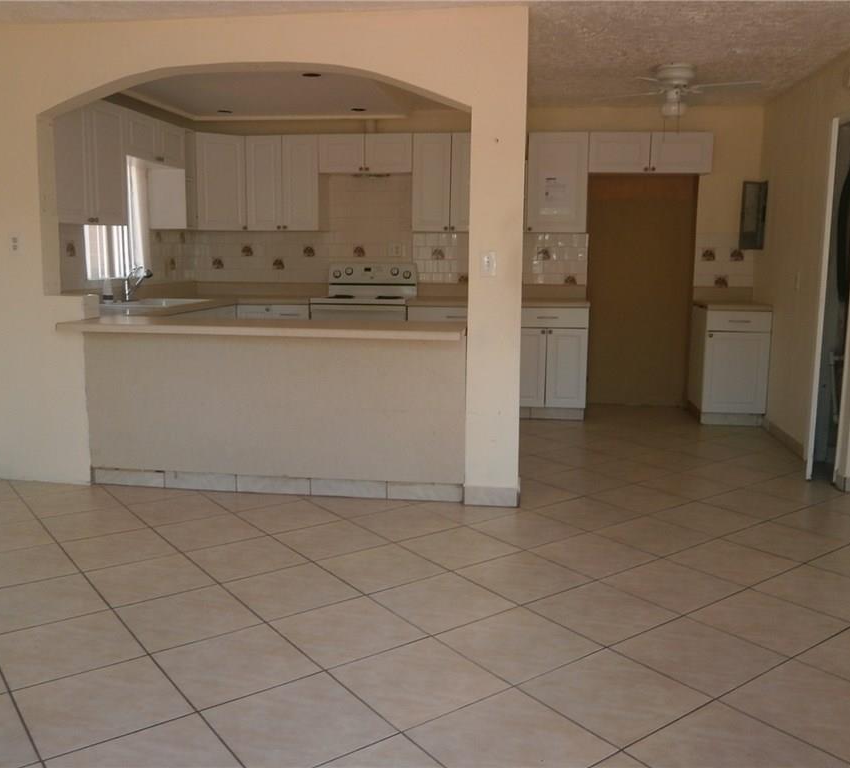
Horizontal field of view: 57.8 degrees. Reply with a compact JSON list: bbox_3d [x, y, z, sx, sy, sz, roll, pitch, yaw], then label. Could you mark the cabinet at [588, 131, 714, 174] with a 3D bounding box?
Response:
[{"bbox_3d":[1.723,-1.774,5.976,0.909,0.307,0.324,2,9,7],"label":"cabinet"}]

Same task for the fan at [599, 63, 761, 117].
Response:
[{"bbox_3d":[1.549,-1.812,4.751,1.040,0.320,1.040,2,9,7],"label":"fan"}]

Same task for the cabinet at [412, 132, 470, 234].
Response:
[{"bbox_3d":[0.224,-1.598,6.193,0.610,0.754,0.324,2,9,7],"label":"cabinet"}]

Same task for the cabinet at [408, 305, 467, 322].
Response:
[{"bbox_3d":[0.281,-0.227,6.255,0.760,0.895,0.620,2,9,7],"label":"cabinet"}]

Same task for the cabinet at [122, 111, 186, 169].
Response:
[{"bbox_3d":[-2.036,-1.716,5.445,0.305,0.297,0.874,2,9,7],"label":"cabinet"}]

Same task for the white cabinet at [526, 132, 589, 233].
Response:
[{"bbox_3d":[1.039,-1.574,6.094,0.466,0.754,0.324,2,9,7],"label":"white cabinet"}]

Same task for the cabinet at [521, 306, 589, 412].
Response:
[{"bbox_3d":[0.969,-0.233,6.071,0.584,0.769,0.560,2,9,7],"label":"cabinet"}]

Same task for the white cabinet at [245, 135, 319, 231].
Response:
[{"bbox_3d":[-1.132,-1.638,6.357,0.606,0.754,0.324,2,9,7],"label":"white cabinet"}]

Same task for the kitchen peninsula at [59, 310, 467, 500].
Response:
[{"bbox_3d":[-0.831,0.122,4.095,2.108,0.898,0.569,2,9,7],"label":"kitchen peninsula"}]

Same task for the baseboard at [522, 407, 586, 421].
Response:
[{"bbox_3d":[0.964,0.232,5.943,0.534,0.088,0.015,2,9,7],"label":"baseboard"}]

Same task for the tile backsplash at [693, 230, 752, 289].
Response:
[{"bbox_3d":[2.410,-0.992,6.175,0.460,0.437,0.020,2,9,7],"label":"tile backsplash"}]

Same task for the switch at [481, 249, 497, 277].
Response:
[{"bbox_3d":[0.311,-0.579,3.706,0.074,0.120,0.012,2,9,7],"label":"switch"}]

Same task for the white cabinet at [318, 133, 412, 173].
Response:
[{"bbox_3d":[-0.453,-1.838,6.239,0.758,0.307,0.324,2,9,7],"label":"white cabinet"}]

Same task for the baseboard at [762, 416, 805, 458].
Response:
[{"bbox_3d":[2.436,0.352,5.283,0.014,0.092,0.995,2,9,7],"label":"baseboard"}]

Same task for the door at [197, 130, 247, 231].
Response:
[{"bbox_3d":[-1.666,-1.655,6.301,0.424,0.778,0.025,-5,11,-33],"label":"door"}]

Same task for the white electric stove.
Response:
[{"bbox_3d":[-0.479,-0.372,6.203,0.759,1.172,0.608,2,9,7],"label":"white electric stove"}]

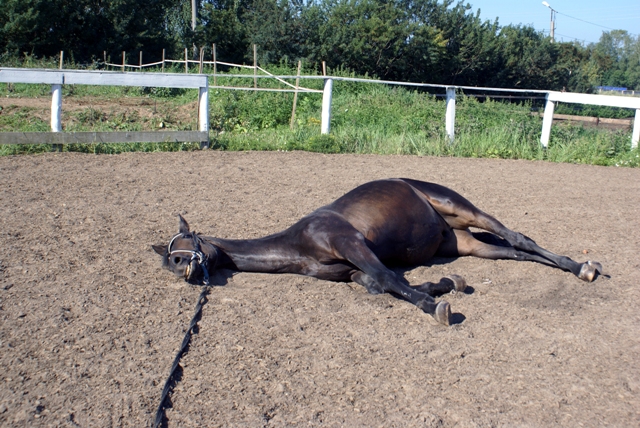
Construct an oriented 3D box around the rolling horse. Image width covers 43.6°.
[{"bbox_3d":[0.363,0.110,5.528,2.600,0.650,2.120,-6,13,-36],"label":"rolling horse"}]

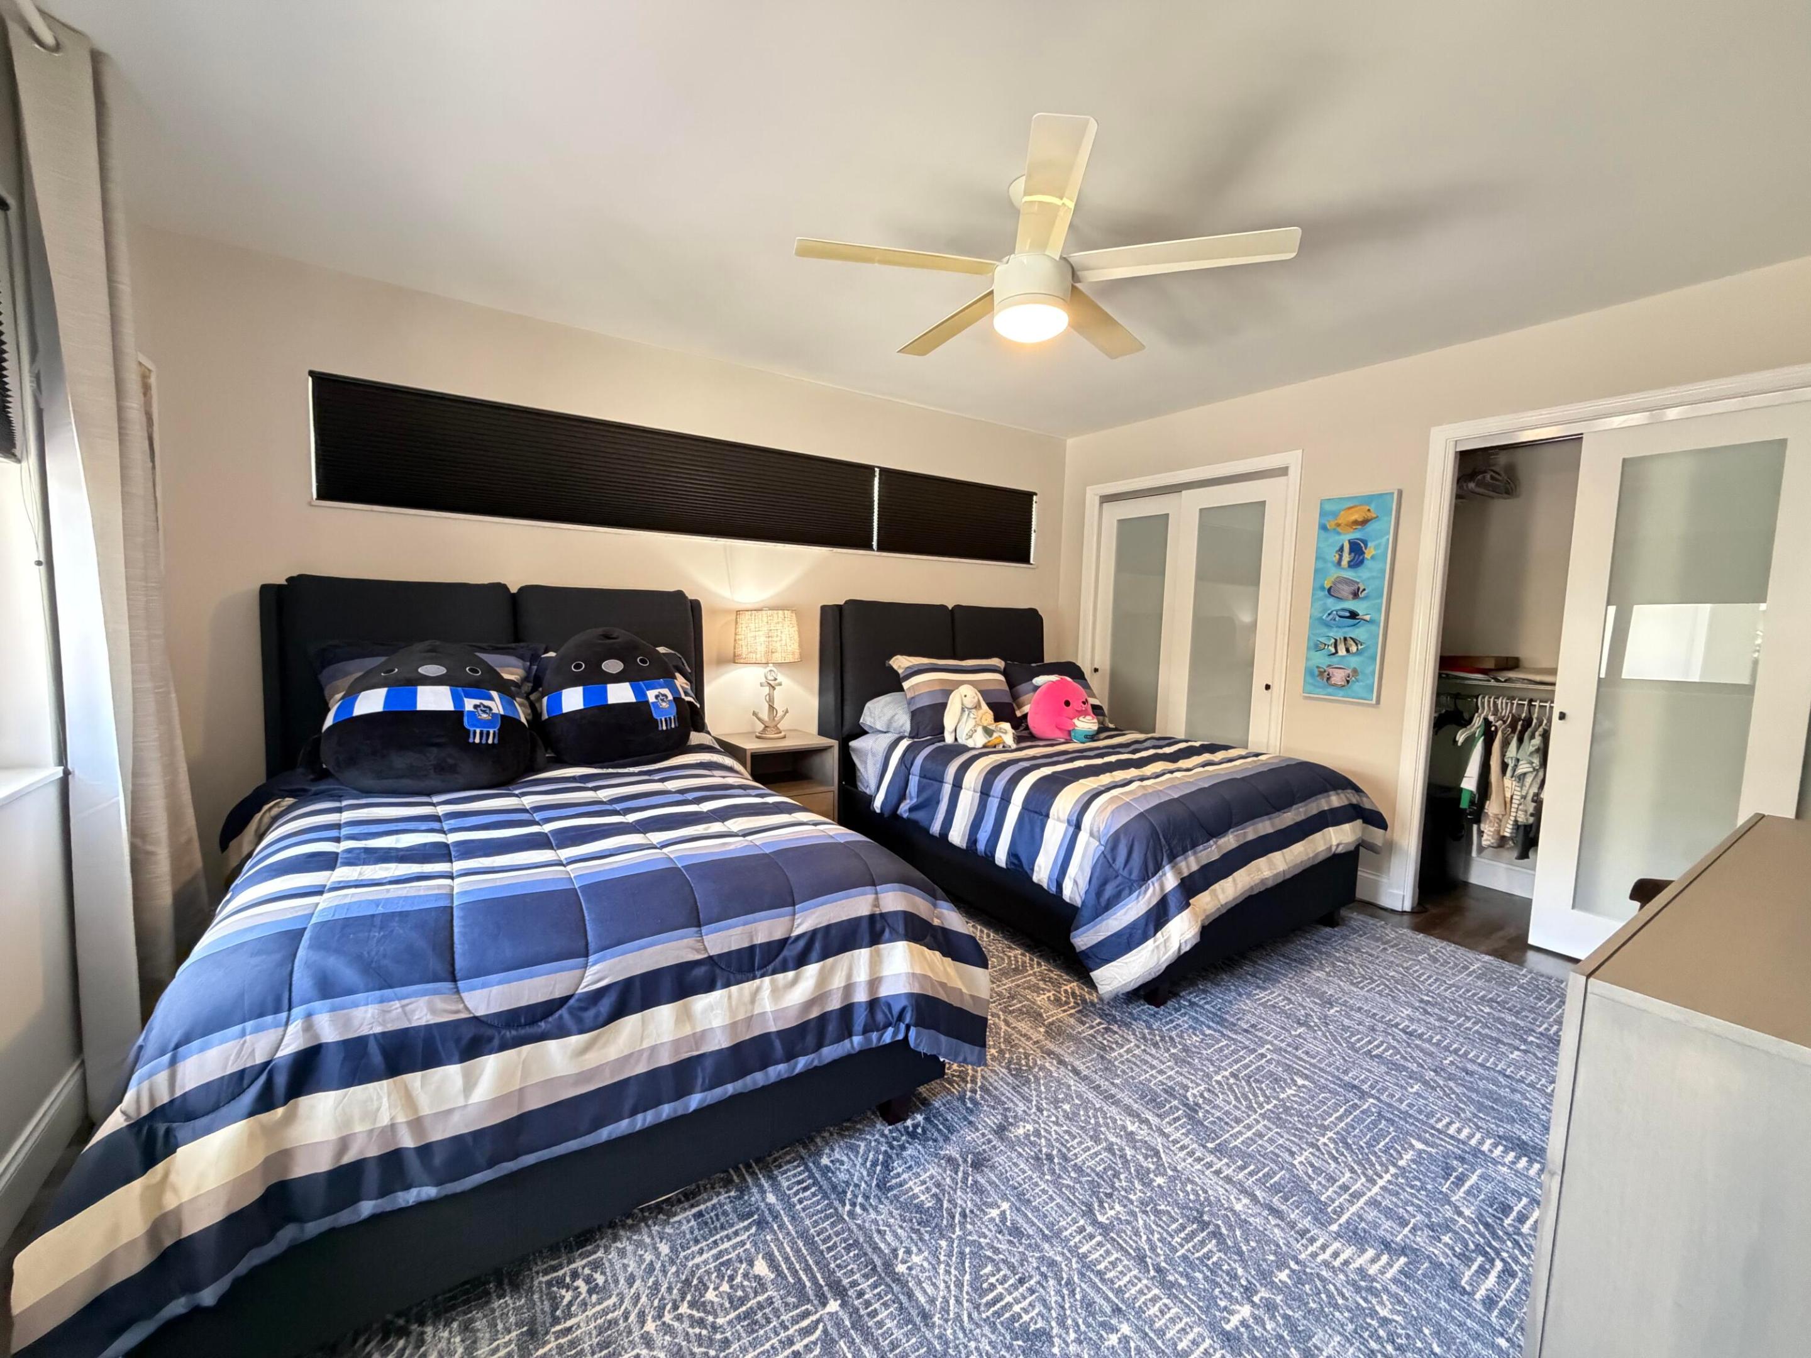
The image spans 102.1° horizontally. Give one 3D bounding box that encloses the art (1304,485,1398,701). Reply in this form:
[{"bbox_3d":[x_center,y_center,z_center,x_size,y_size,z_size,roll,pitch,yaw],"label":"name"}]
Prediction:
[{"bbox_3d":[2.063,-0.367,3.396,0.040,0.950,0.330,-1,6,-33],"label":"art"}]

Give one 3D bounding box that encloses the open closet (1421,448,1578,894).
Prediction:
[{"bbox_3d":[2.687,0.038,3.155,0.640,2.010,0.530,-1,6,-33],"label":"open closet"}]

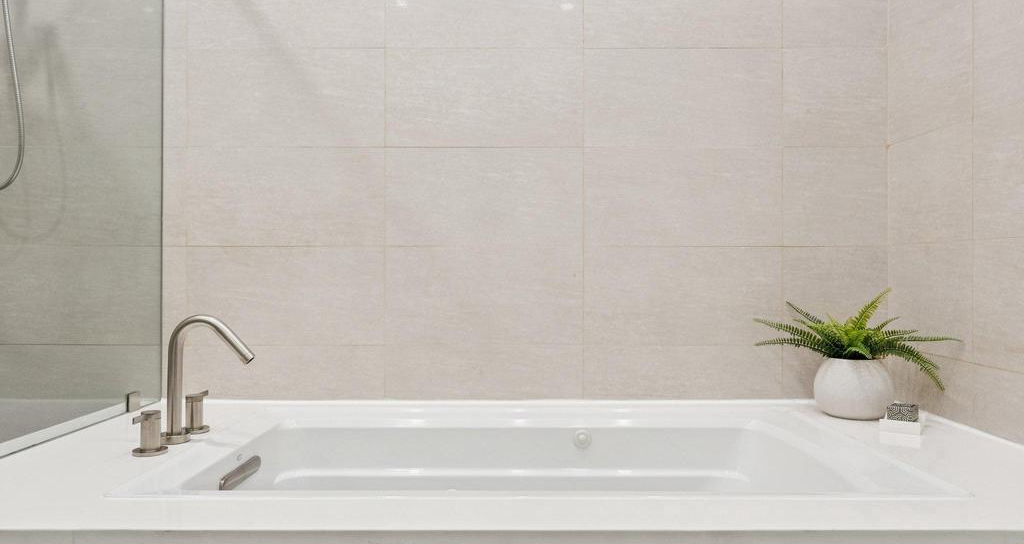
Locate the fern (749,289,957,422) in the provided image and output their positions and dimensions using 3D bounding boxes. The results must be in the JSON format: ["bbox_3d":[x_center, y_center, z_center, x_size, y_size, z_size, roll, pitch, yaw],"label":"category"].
[{"bbox_3d":[0.930,0.217,1.865,0.500,0.345,0.430,0,0,0],"label":"fern"}]

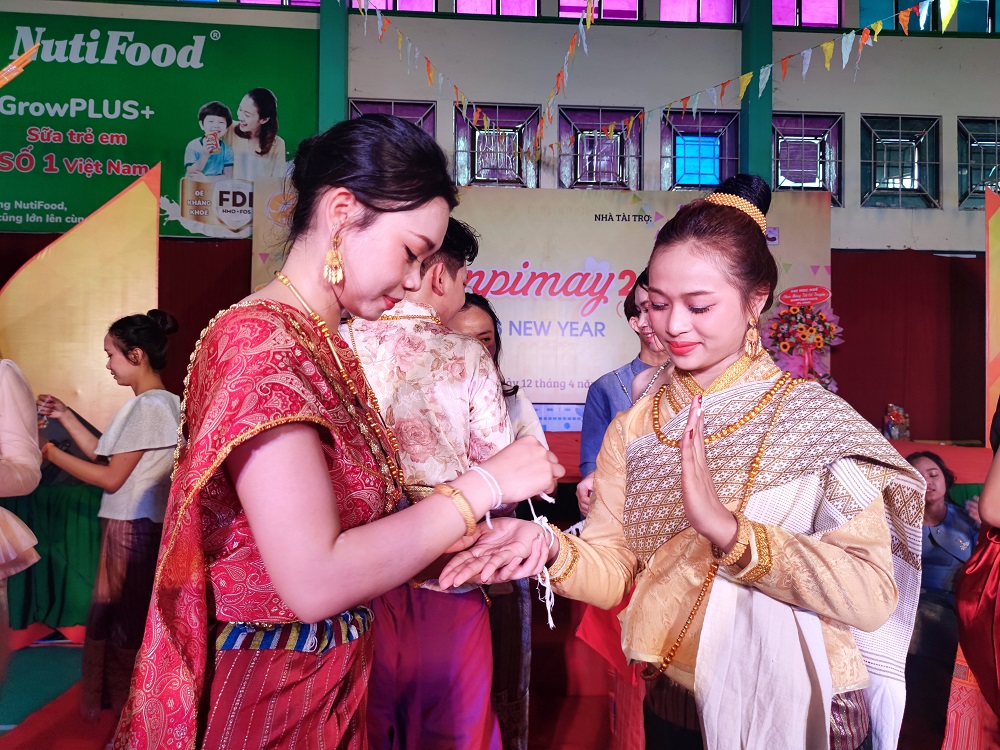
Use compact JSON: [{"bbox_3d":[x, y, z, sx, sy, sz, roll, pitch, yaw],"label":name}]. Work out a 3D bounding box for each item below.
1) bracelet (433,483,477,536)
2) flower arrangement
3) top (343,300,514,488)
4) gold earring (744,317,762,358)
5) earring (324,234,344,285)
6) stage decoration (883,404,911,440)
[{"bbox_3d":[-0.050,0.148,0.755,0.012,0.067,0.062,-37,0,-33],"label":"bracelet"},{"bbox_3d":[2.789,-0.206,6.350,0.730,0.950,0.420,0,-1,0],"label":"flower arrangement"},{"bbox_3d":[-0.184,0.052,1.530,0.440,0.460,0.280,0,-1,11],"label":"top"},{"bbox_3d":[0.349,-0.052,0.955,0.024,0.056,0.012,1,-1,-11],"label":"gold earring"},{"bbox_3d":[-0.186,-0.129,0.780,0.022,0.058,0.012,0,-1,-6],"label":"earring"},{"bbox_3d":[3.660,0.439,6.400,0.250,0.330,0.190,0,-1,3],"label":"stage decoration"}]

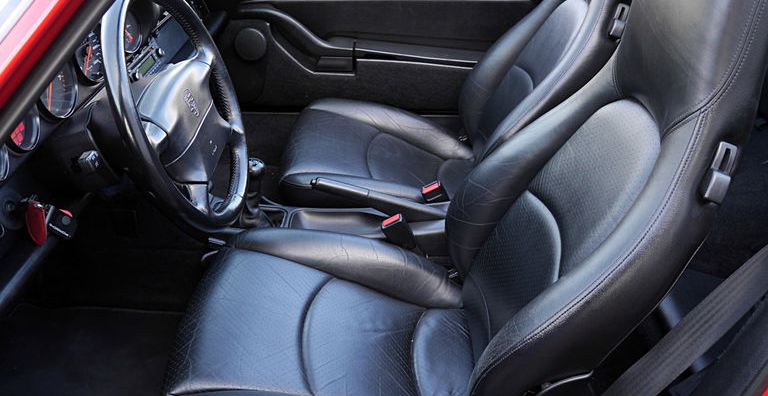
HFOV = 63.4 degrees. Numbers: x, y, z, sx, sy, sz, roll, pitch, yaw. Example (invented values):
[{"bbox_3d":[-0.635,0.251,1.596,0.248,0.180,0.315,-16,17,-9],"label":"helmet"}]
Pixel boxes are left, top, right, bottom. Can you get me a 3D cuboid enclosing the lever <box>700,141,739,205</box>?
[{"bbox_3d":[0.437,-0.033,0.809,0.030,0.080,0.027,14,4,-19],"label":"lever"}]

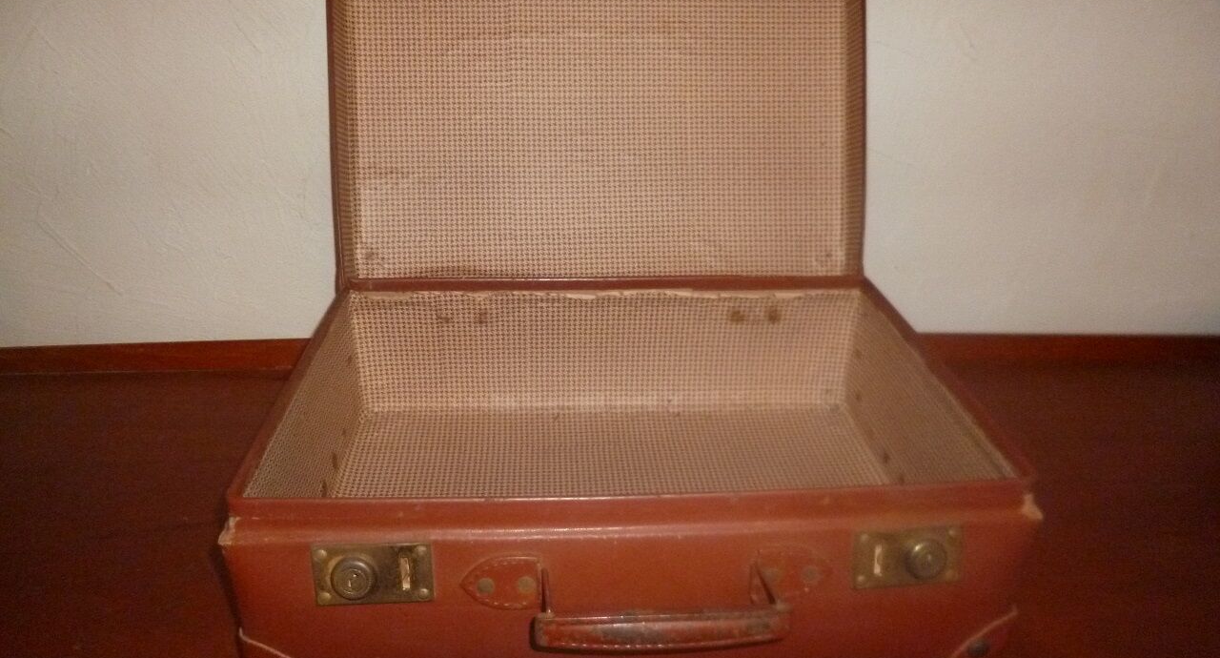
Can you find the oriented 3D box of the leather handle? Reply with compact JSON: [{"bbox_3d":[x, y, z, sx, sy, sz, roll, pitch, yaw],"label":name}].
[{"bbox_3d":[0.026,0.165,0.498,0.149,0.037,0.039,-1,25,-4],"label":"leather handle"}]

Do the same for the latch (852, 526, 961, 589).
[{"bbox_3d":[0.182,0.142,0.516,0.065,0.044,0.012,-1,25,-4],"label":"latch"}]

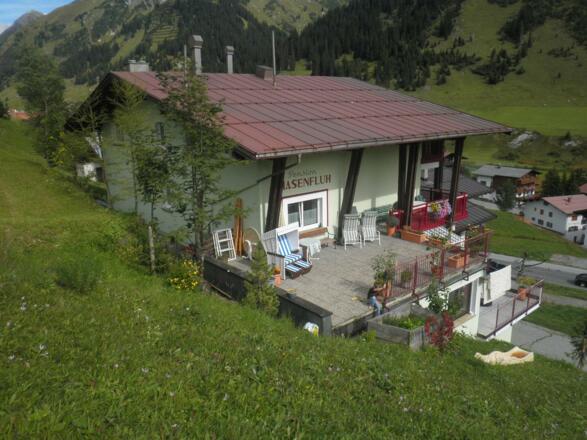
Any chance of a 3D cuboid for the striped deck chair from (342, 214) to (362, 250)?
[{"bbox_3d":[2.106,0.430,15.955,0.620,1.120,0.720,-4,14,-7],"label":"striped deck chair"}]

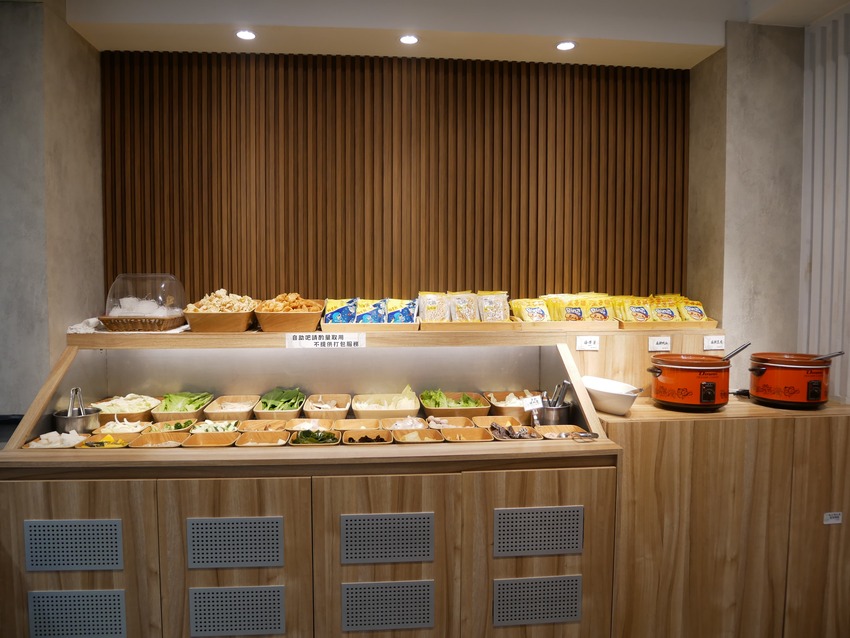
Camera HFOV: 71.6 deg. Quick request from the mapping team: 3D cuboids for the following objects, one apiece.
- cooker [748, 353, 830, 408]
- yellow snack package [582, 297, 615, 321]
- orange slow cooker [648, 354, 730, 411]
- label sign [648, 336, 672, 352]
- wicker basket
[{"bbox_3d":[1.598,0.268,2.577,0.385,0.215,0.280,-1,2,-13],"label":"cooker"},{"bbox_3d":[0.857,-0.043,2.859,0.135,0.140,0.030,0,-18,-5],"label":"yellow snack package"},{"bbox_3d":[1.141,0.272,2.530,0.385,0.215,0.280,-1,2,-11],"label":"orange slow cooker"},{"bbox_3d":[1.108,0.119,2.773,0.111,0.072,0.004,0,2,-5],"label":"label sign"},{"bbox_3d":[-1.293,0.021,2.727,0.305,0.064,0.260,0,2,-5],"label":"wicker basket"}]

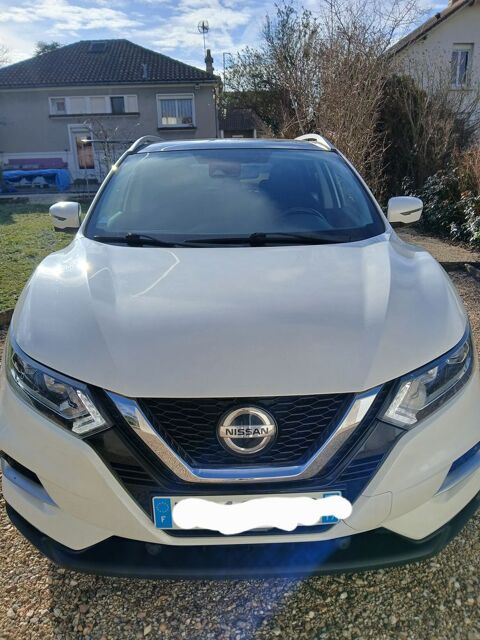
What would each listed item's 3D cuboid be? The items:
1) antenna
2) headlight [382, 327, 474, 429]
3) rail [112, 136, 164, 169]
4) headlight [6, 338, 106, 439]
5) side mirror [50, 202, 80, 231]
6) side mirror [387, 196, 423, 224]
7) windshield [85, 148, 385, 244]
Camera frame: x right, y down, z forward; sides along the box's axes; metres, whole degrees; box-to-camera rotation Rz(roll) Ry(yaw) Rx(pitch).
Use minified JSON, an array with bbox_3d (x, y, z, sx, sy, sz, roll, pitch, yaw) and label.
[{"bbox_3d":[-1.521,-11.500,19.500,0.460,1.200,0.600,-2,17,0],"label":"antenna"},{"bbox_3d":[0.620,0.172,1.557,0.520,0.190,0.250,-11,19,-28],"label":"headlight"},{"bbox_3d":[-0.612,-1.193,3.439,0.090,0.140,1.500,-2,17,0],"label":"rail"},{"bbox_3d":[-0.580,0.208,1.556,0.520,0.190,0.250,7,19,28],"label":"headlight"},{"bbox_3d":[-0.928,-0.566,2.655,0.205,0.170,0.140,-2,17,0],"label":"side mirror"},{"bbox_3d":[0.922,-0.605,2.660,0.205,0.170,0.140,-2,17,0],"label":"side mirror"},{"bbox_3d":[-0.005,-0.660,2.509,1.410,0.130,1.030,-2,44,0],"label":"windshield"}]

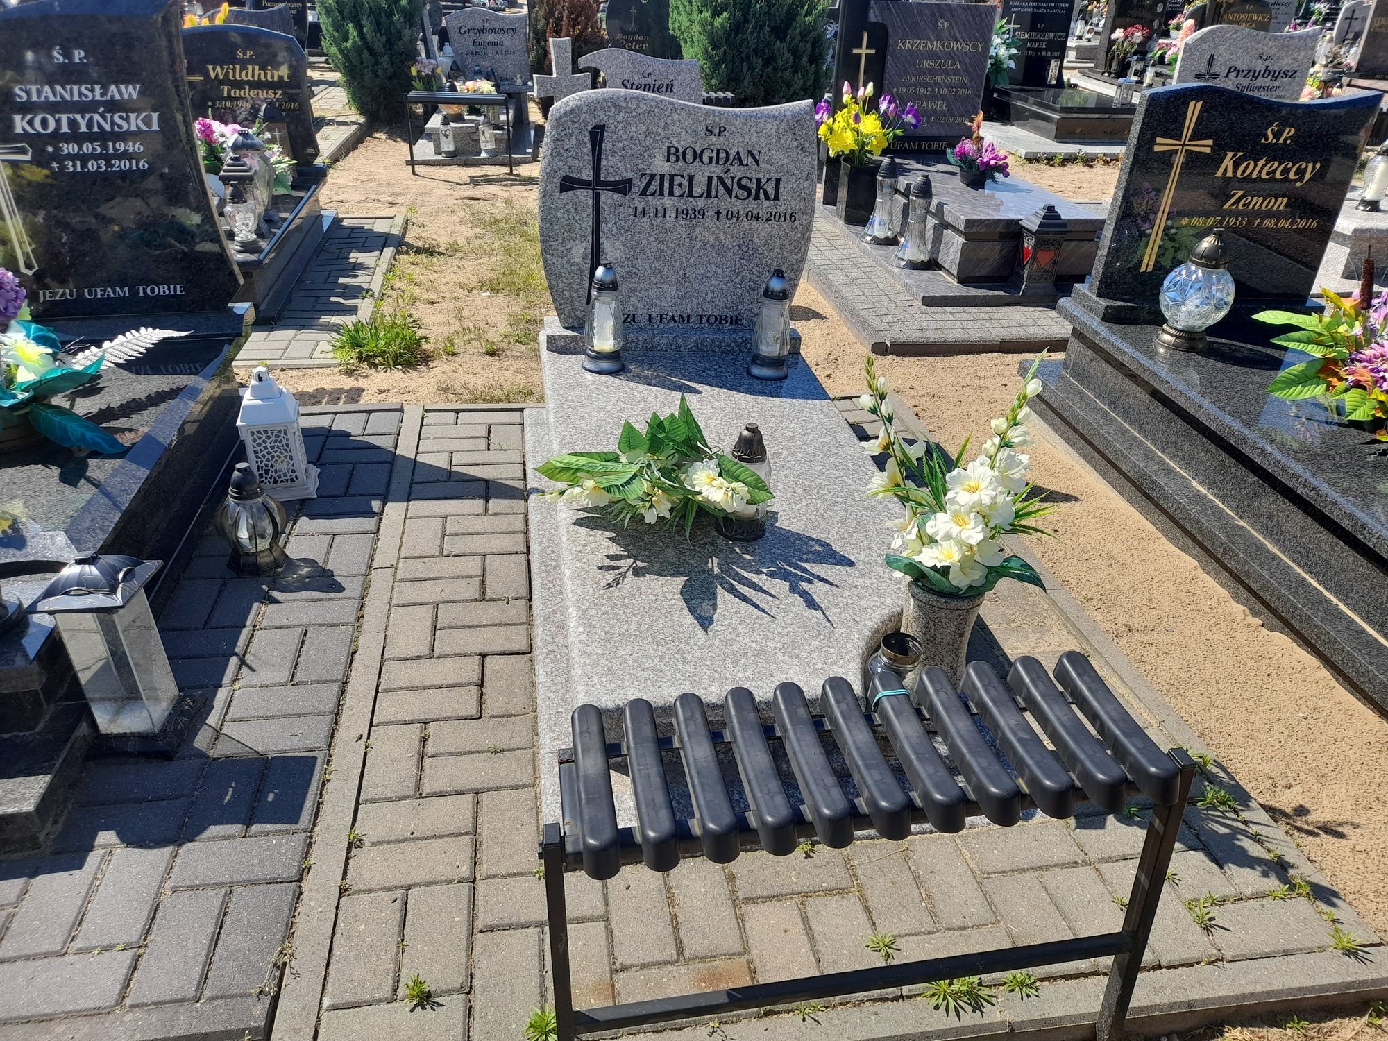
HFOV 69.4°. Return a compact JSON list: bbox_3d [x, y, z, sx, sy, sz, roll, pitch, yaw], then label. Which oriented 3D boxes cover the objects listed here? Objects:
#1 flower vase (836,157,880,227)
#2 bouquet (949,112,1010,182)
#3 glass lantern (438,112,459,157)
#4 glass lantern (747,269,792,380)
[{"bbox_3d":[0.936,-1.864,5.686,0.170,0.325,0.165,-2,30,-10],"label":"flower vase"},{"bbox_3d":[1.472,-1.890,5.131,0.320,0.340,0.270,-2,30,-10],"label":"bouquet"},{"bbox_3d":[-1.706,-2.666,6.934,0.118,0.280,0.115,-3,30,-9],"label":"glass lantern"},{"bbox_3d":[0.234,-0.576,2.932,0.130,0.302,0.130,-2,30,-10],"label":"glass lantern"}]

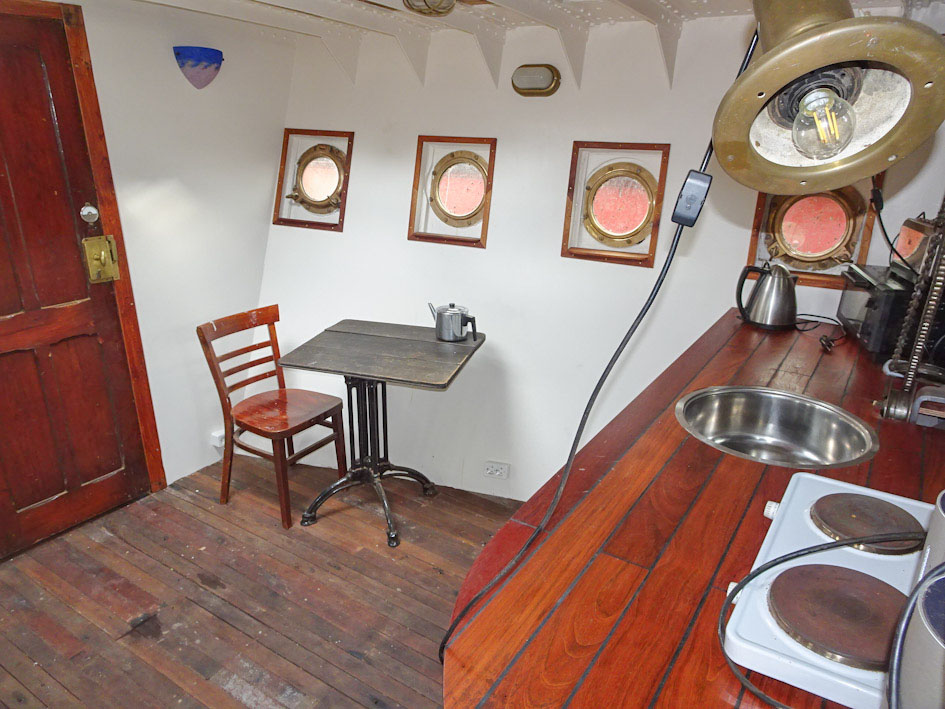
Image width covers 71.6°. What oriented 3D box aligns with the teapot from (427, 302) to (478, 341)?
[{"bbox_3d":[-0.080,-0.135,2.646,0.235,0.147,0.132,16,26,34],"label":"teapot"}]

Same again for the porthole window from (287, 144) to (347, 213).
[{"bbox_3d":[-0.696,-0.815,3.051,0.335,0.325,0.080,10,7,21],"label":"porthole window"}]

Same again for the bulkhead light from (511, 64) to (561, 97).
[{"bbox_3d":[0.244,-1.055,2.530,0.195,0.105,0.080,10,7,21],"label":"bulkhead light"}]

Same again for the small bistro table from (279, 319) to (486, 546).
[{"bbox_3d":[-0.333,0.319,2.687,0.645,0.740,0.550,7,22,14],"label":"small bistro table"}]

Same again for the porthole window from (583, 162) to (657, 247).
[{"bbox_3d":[0.580,-0.584,2.559,0.328,0.328,0.060,10,7,21],"label":"porthole window"}]

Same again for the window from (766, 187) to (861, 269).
[{"bbox_3d":[1.210,-0.463,2.316,0.330,0.325,0.080,10,7,21],"label":"window"}]

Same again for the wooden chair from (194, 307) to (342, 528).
[{"bbox_3d":[-0.813,0.247,2.749,0.420,0.810,0.420,15,25,31],"label":"wooden chair"}]

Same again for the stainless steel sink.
[{"bbox_3d":[0.698,0.228,1.558,0.420,0.155,0.420,15,25,31],"label":"stainless steel sink"}]

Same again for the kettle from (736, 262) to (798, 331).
[{"bbox_3d":[0.994,-0.200,2.183,0.195,0.207,0.162,6,22,13],"label":"kettle"}]

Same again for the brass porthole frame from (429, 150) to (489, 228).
[{"bbox_3d":[-0.040,-0.707,2.803,0.324,0.324,0.060,10,7,21],"label":"brass porthole frame"}]

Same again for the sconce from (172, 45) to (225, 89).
[{"bbox_3d":[-1.051,-1.126,2.588,0.100,0.150,0.210,16,26,34],"label":"sconce"}]

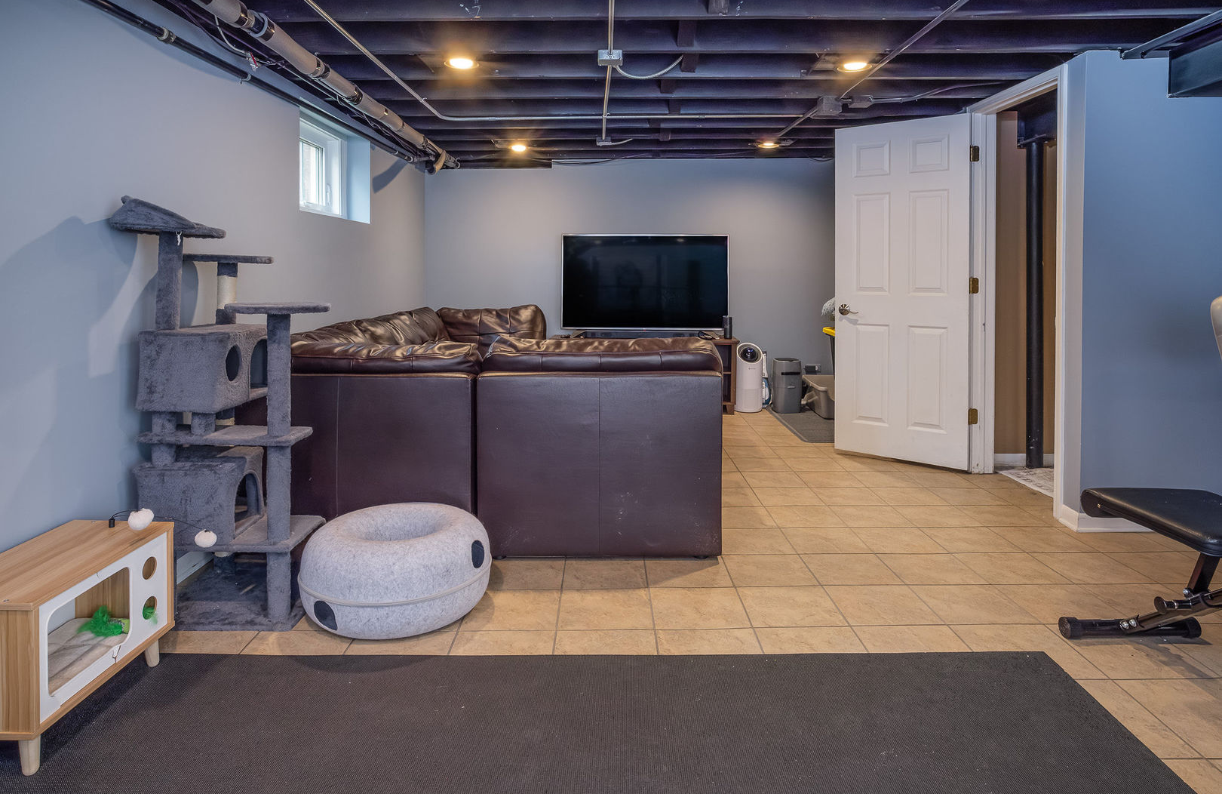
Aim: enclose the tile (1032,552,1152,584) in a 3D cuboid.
[{"bbox_3d":[1.811,0.649,2.567,0.302,0.010,0.288,0,10,-1],"label":"tile"}]

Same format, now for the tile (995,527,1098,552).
[{"bbox_3d":[1.881,0.624,2.964,0.311,0.010,0.298,0,9,-1],"label":"tile"}]

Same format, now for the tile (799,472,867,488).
[{"bbox_3d":[1.223,0.467,3.798,0.307,0.010,0.300,0,10,0],"label":"tile"}]

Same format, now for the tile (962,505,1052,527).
[{"bbox_3d":[1.800,0.549,3.121,0.302,0.010,0.288,0,10,-1],"label":"tile"}]

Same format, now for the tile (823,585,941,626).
[{"bbox_3d":[0.917,0.710,2.307,0.305,0.010,0.292,0,9,-1],"label":"tile"}]

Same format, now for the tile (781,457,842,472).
[{"bbox_3d":[1.232,0.420,4.131,0.311,0.010,0.298,0,9,-1],"label":"tile"}]

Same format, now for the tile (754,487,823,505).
[{"bbox_3d":[0.913,0.519,3.502,0.307,0.010,0.300,0,10,0],"label":"tile"}]

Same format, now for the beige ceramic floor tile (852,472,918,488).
[{"bbox_3d":[1.484,0.451,3.669,0.302,0.010,0.288,0,10,-1],"label":"beige ceramic floor tile"}]

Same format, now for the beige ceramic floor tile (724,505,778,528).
[{"bbox_3d":[0.595,0.559,3.145,0.305,0.010,0.292,0,9,-1],"label":"beige ceramic floor tile"}]

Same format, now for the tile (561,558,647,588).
[{"bbox_3d":[-0.018,0.673,2.612,0.307,0.010,0.300,0,10,0],"label":"tile"}]

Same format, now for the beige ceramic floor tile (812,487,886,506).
[{"bbox_3d":[1.185,0.501,3.386,0.302,0.010,0.288,0,10,-1],"label":"beige ceramic floor tile"}]

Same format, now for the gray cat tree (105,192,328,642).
[{"bbox_3d":[-1.245,0.045,2.320,0.570,1.340,0.590,0,9,-1],"label":"gray cat tree"}]

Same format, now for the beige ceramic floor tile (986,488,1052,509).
[{"bbox_3d":[2.179,0.520,3.555,0.289,0.010,0.298,0,9,-1],"label":"beige ceramic floor tile"}]

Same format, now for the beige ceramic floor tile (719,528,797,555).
[{"bbox_3d":[0.614,0.628,2.948,0.311,0.010,0.298,0,9,-1],"label":"beige ceramic floor tile"}]

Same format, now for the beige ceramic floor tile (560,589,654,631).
[{"bbox_3d":[-0.014,0.703,2.256,0.302,0.010,0.288,0,10,-1],"label":"beige ceramic floor tile"}]

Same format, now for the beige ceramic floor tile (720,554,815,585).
[{"bbox_3d":[0.604,0.660,2.583,0.305,0.010,0.292,0,9,-1],"label":"beige ceramic floor tile"}]

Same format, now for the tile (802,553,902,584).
[{"bbox_3d":[0.934,0.679,2.658,0.311,0.010,0.298,0,9,-1],"label":"tile"}]

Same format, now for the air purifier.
[{"bbox_3d":[1.150,-0.170,5.630,0.222,0.550,0.222,0,9,-1],"label":"air purifier"}]

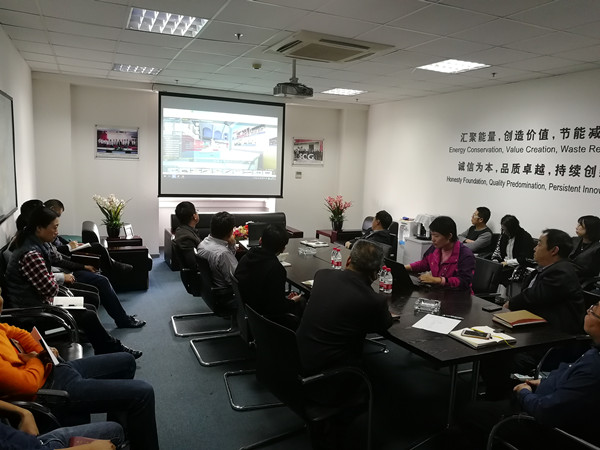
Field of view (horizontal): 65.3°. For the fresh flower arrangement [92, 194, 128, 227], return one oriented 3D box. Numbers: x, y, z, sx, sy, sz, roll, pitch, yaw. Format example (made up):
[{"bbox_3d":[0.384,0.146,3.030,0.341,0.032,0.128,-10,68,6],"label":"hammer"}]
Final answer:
[{"bbox_3d":[-2.553,-0.092,6.427,0.480,0.560,0.460,-1,9,-24],"label":"fresh flower arrangement"}]

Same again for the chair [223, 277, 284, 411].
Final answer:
[{"bbox_3d":[-0.247,0.724,3.302,0.570,0.880,0.550,-1,9,-25],"label":"chair"}]

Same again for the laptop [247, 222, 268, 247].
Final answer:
[{"bbox_3d":[-0.440,0.094,5.145,0.340,0.220,0.270,-1,9,-24],"label":"laptop"}]

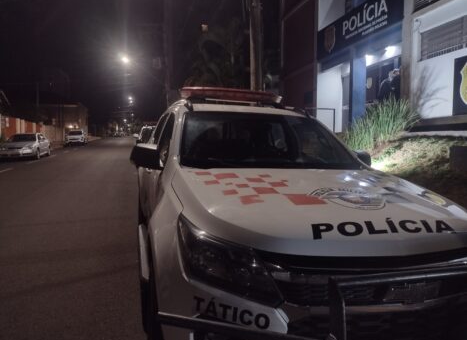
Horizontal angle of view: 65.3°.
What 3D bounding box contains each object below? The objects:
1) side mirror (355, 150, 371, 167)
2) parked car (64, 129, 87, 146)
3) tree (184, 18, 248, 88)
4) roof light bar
[{"bbox_3d":[1.135,-0.088,3.345,0.230,0.185,0.130,0,5,-16],"label":"side mirror"},{"bbox_3d":[-16.682,-3.370,38.600,1.760,1.550,4.200,-2,6,-17],"label":"parked car"},{"bbox_3d":[-0.750,-3.601,16.819,2.800,6.647,2.800,-2,6,-16],"label":"tree"},{"bbox_3d":[-0.010,-0.810,3.970,1.090,0.110,0.270,0,5,-16],"label":"roof light bar"}]

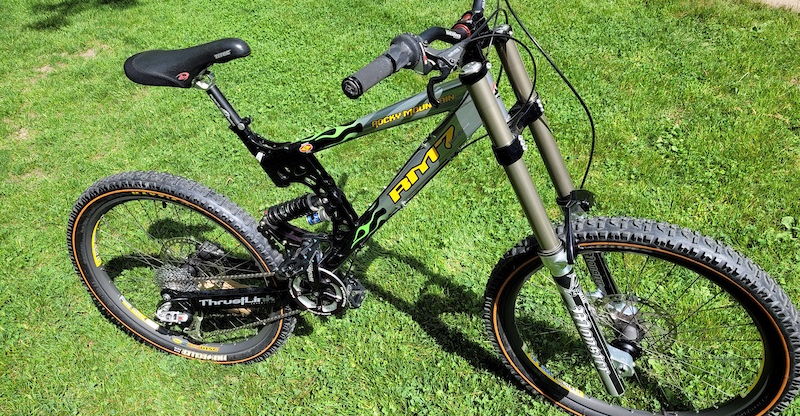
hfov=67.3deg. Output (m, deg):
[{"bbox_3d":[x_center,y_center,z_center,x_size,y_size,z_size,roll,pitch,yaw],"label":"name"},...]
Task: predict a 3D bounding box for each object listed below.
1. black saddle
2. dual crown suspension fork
[{"bbox_3d":[-0.441,-0.300,1.265,0.283,0.075,0.137,-2,33,18],"label":"black saddle"},{"bbox_3d":[0.343,0.054,1.259,0.140,0.862,0.185,-10,31,35],"label":"dual crown suspension fork"}]

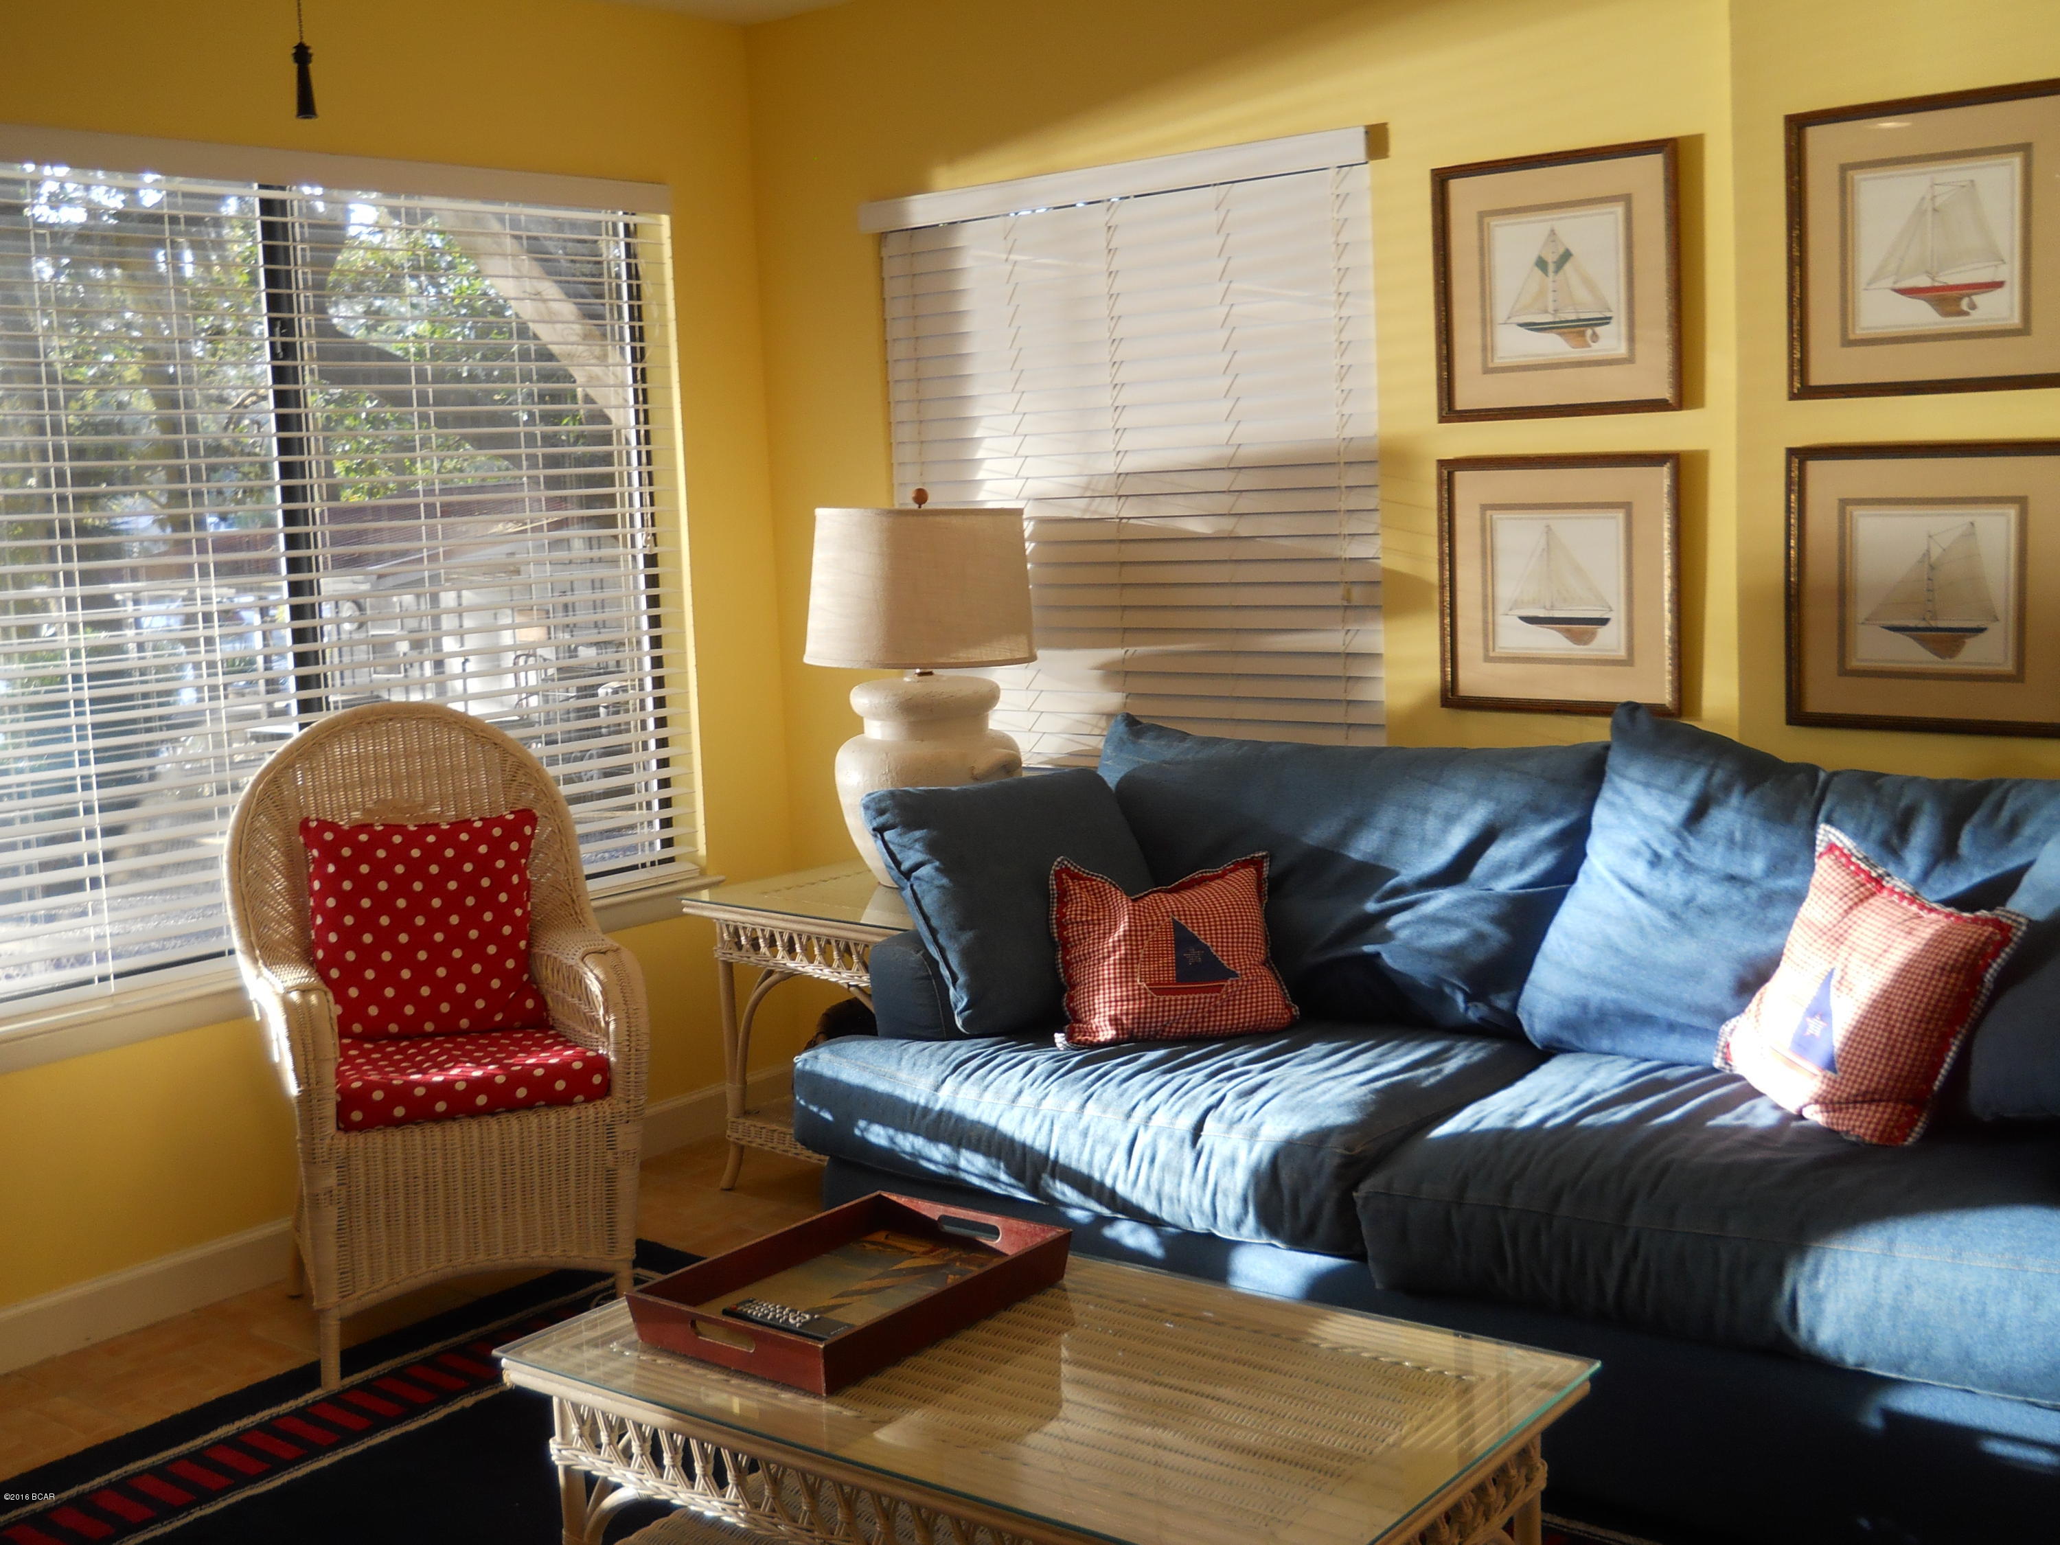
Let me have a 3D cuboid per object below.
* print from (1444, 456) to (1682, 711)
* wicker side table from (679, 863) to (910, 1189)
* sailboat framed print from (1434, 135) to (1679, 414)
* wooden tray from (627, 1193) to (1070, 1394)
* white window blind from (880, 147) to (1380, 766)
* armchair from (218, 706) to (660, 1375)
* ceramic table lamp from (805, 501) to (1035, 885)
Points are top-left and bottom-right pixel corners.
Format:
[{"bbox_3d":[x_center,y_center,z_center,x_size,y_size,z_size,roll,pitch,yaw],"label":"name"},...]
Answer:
[{"bbox_3d":[0.886,-0.315,3.688,0.438,0.424,0.025,4,10,41],"label":"print"},{"bbox_3d":[-0.266,0.539,4.462,0.650,0.609,0.545,4,10,41],"label":"wicker side table"},{"bbox_3d":[0.866,-0.798,3.621,0.438,0.422,0.025,4,10,41],"label":"sailboat framed print"},{"bbox_3d":[-0.212,0.628,2.696,0.325,0.061,0.445,4,10,39],"label":"wooden tray"},{"bbox_3d":[0.154,-0.571,4.248,1.215,1.150,0.080,4,10,41],"label":"white window blind"},{"bbox_3d":[-1.042,0.423,3.884,0.650,1.060,0.630,-5,8,-20],"label":"armchair"},{"bbox_3d":[-0.208,-0.151,4.360,0.465,0.780,0.465,-2,8,0],"label":"ceramic table lamp"}]

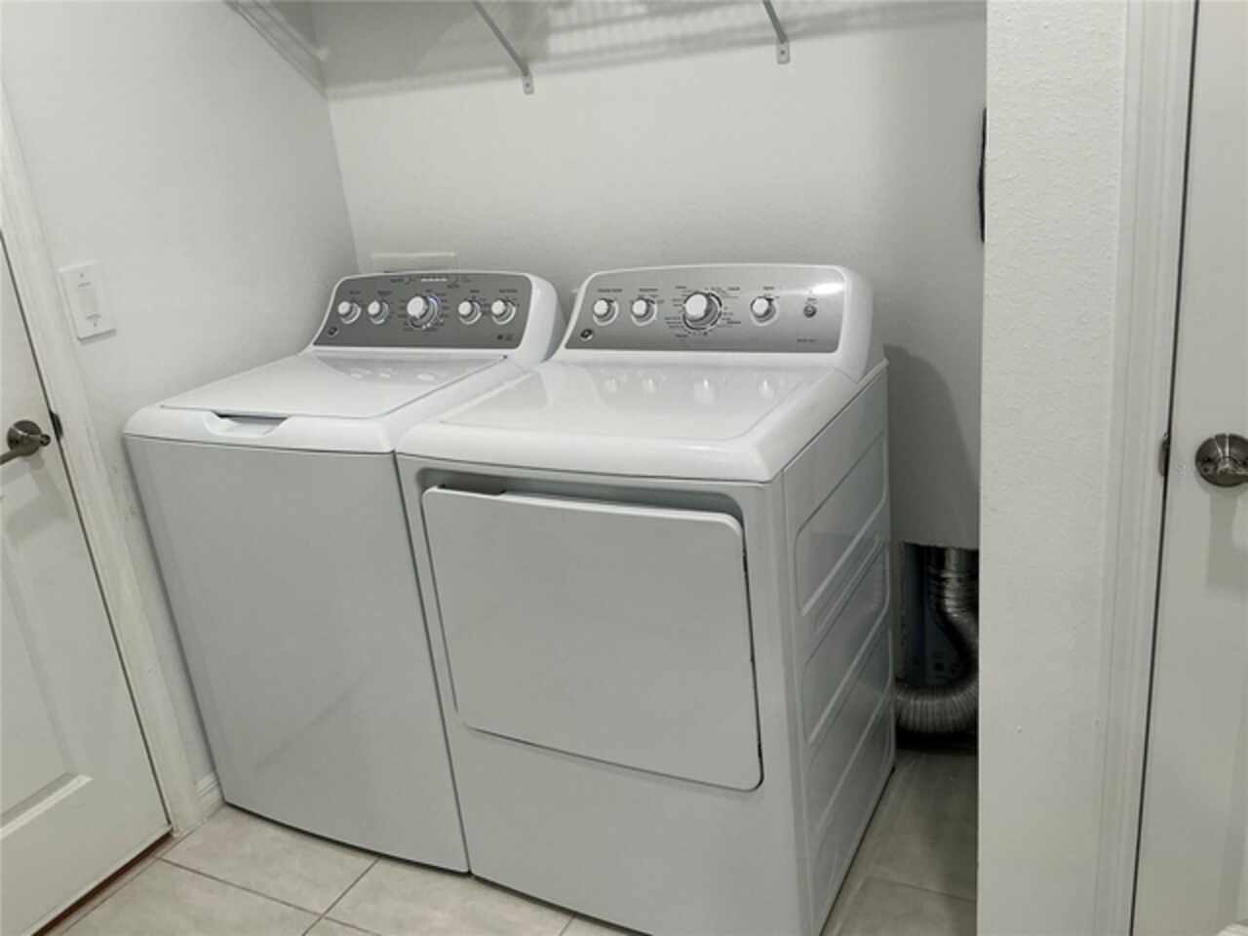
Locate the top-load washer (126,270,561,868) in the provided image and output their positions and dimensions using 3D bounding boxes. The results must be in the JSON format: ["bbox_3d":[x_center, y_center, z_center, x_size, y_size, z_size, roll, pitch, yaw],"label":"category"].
[{"bbox_3d":[-0.525,0.161,2.263,0.690,1.115,0.670,4,21,28],"label":"top-load washer"}]

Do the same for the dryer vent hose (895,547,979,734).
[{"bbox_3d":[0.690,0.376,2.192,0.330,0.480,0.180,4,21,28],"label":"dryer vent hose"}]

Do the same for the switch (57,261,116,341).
[{"bbox_3d":[-1.042,-0.327,1.972,0.010,0.130,0.080,4,21,28],"label":"switch"}]

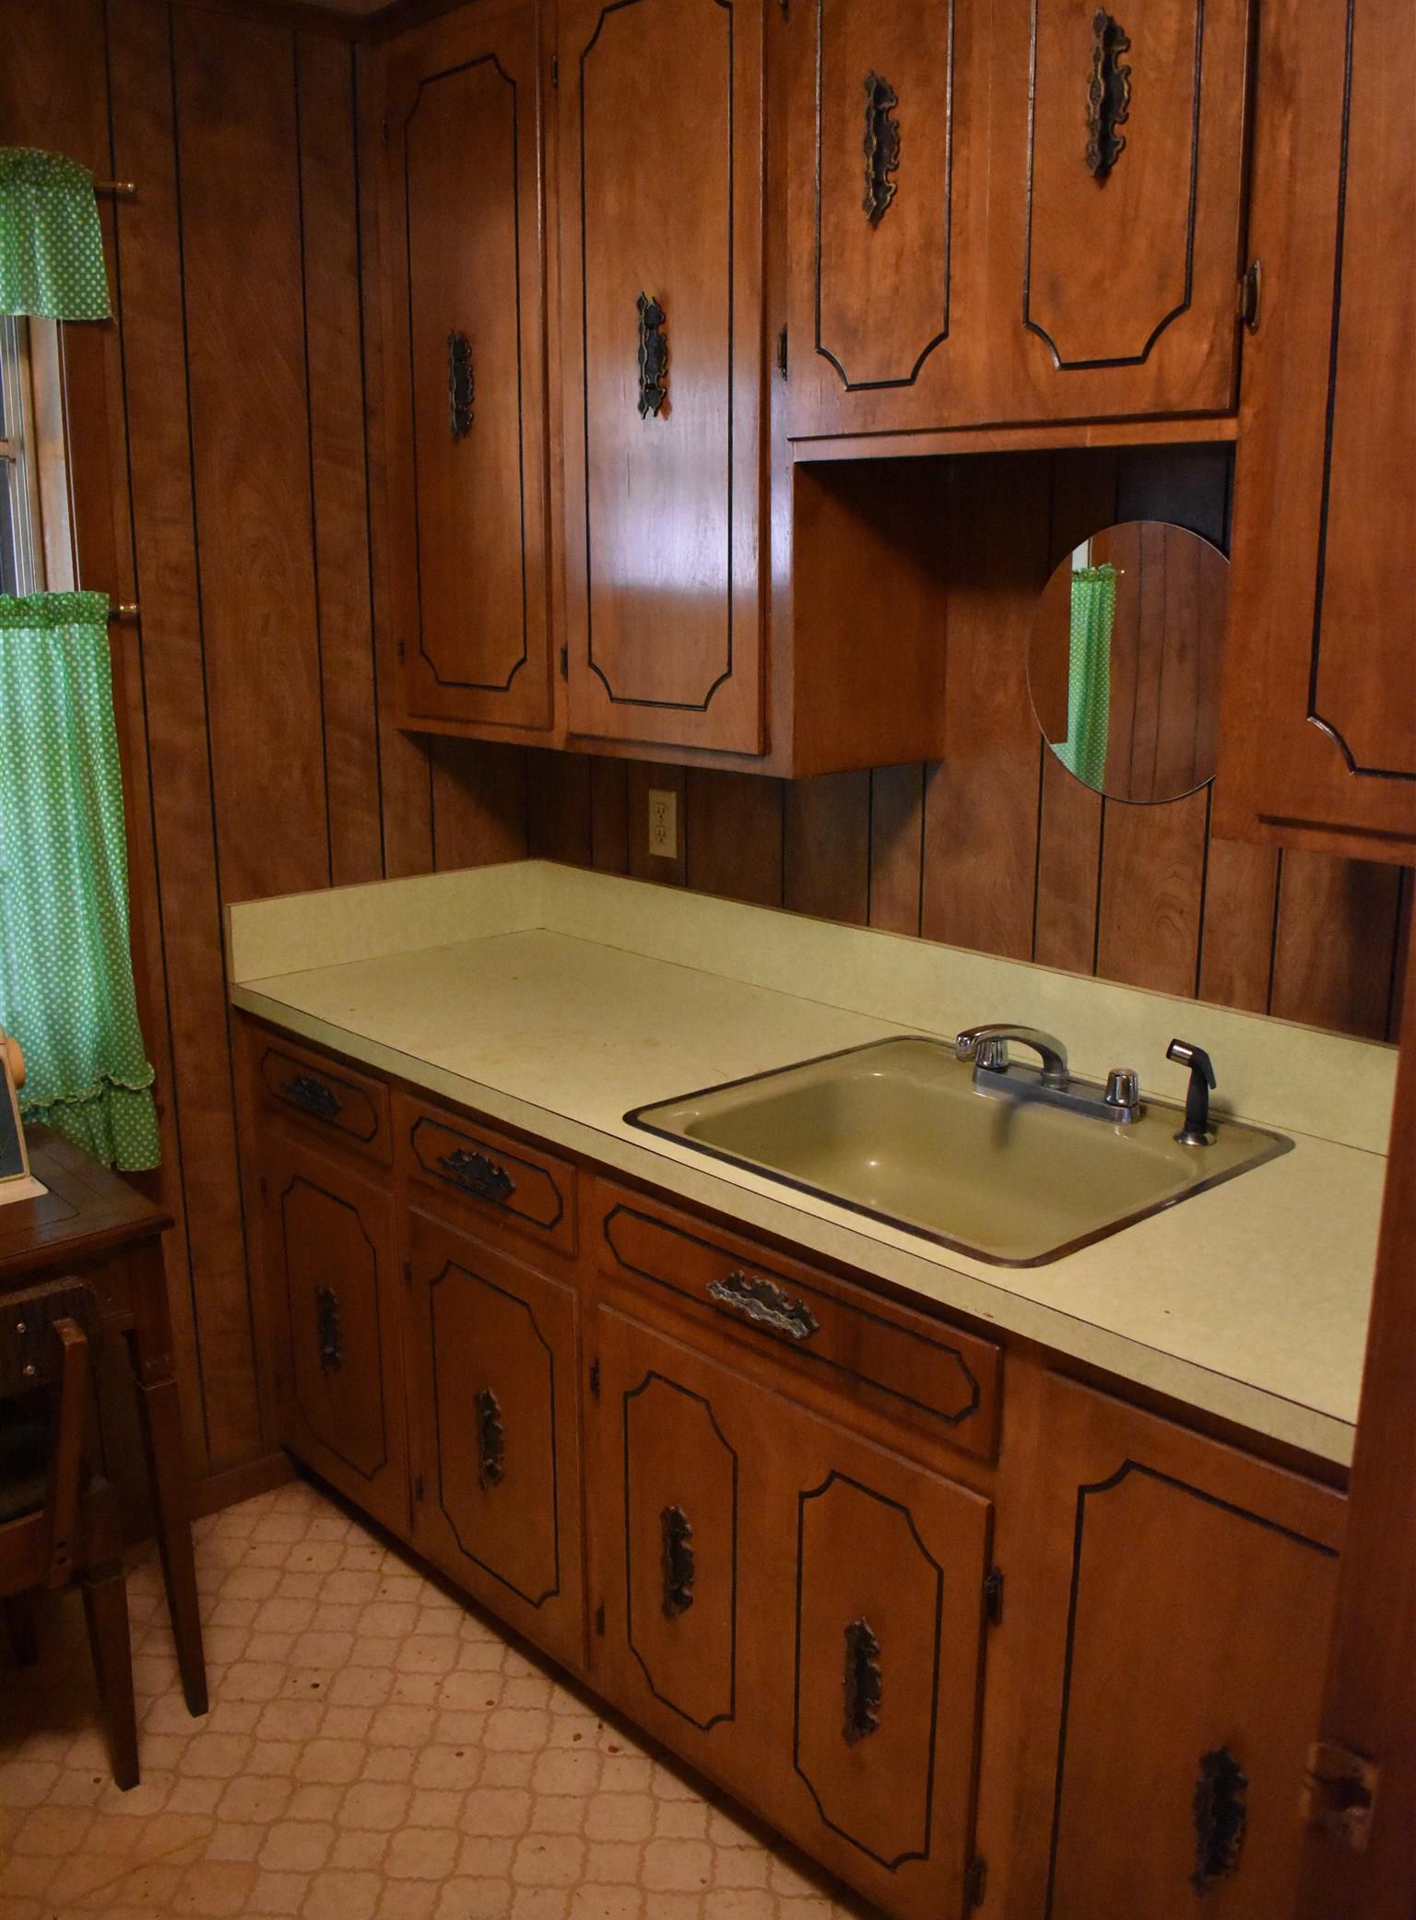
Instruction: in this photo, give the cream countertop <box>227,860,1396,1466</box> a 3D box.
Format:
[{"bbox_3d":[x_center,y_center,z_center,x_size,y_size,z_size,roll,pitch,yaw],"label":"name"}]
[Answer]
[{"bbox_3d":[0.152,0.119,2.034,0.634,0.166,2.082,-11,17,-41],"label":"cream countertop"}]

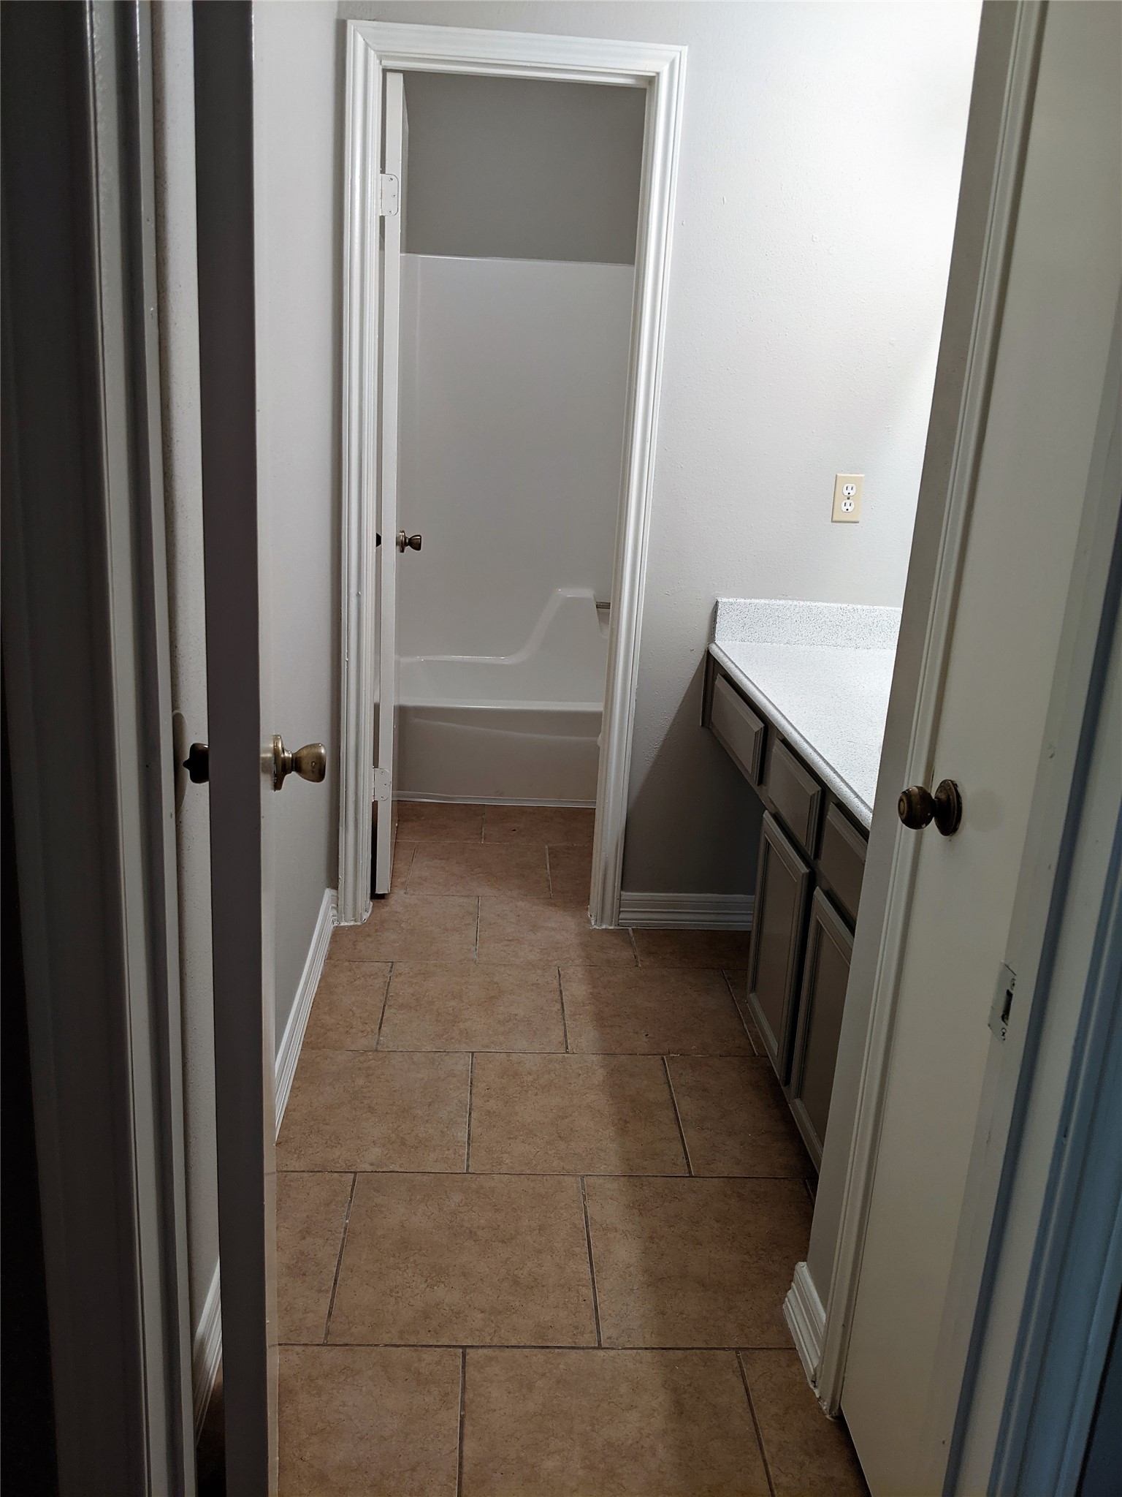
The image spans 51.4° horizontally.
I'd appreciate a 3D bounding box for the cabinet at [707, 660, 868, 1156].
[{"bbox_3d":[0.674,0.343,2.425,0.547,0.755,1.402,2,17,-4],"label":"cabinet"}]

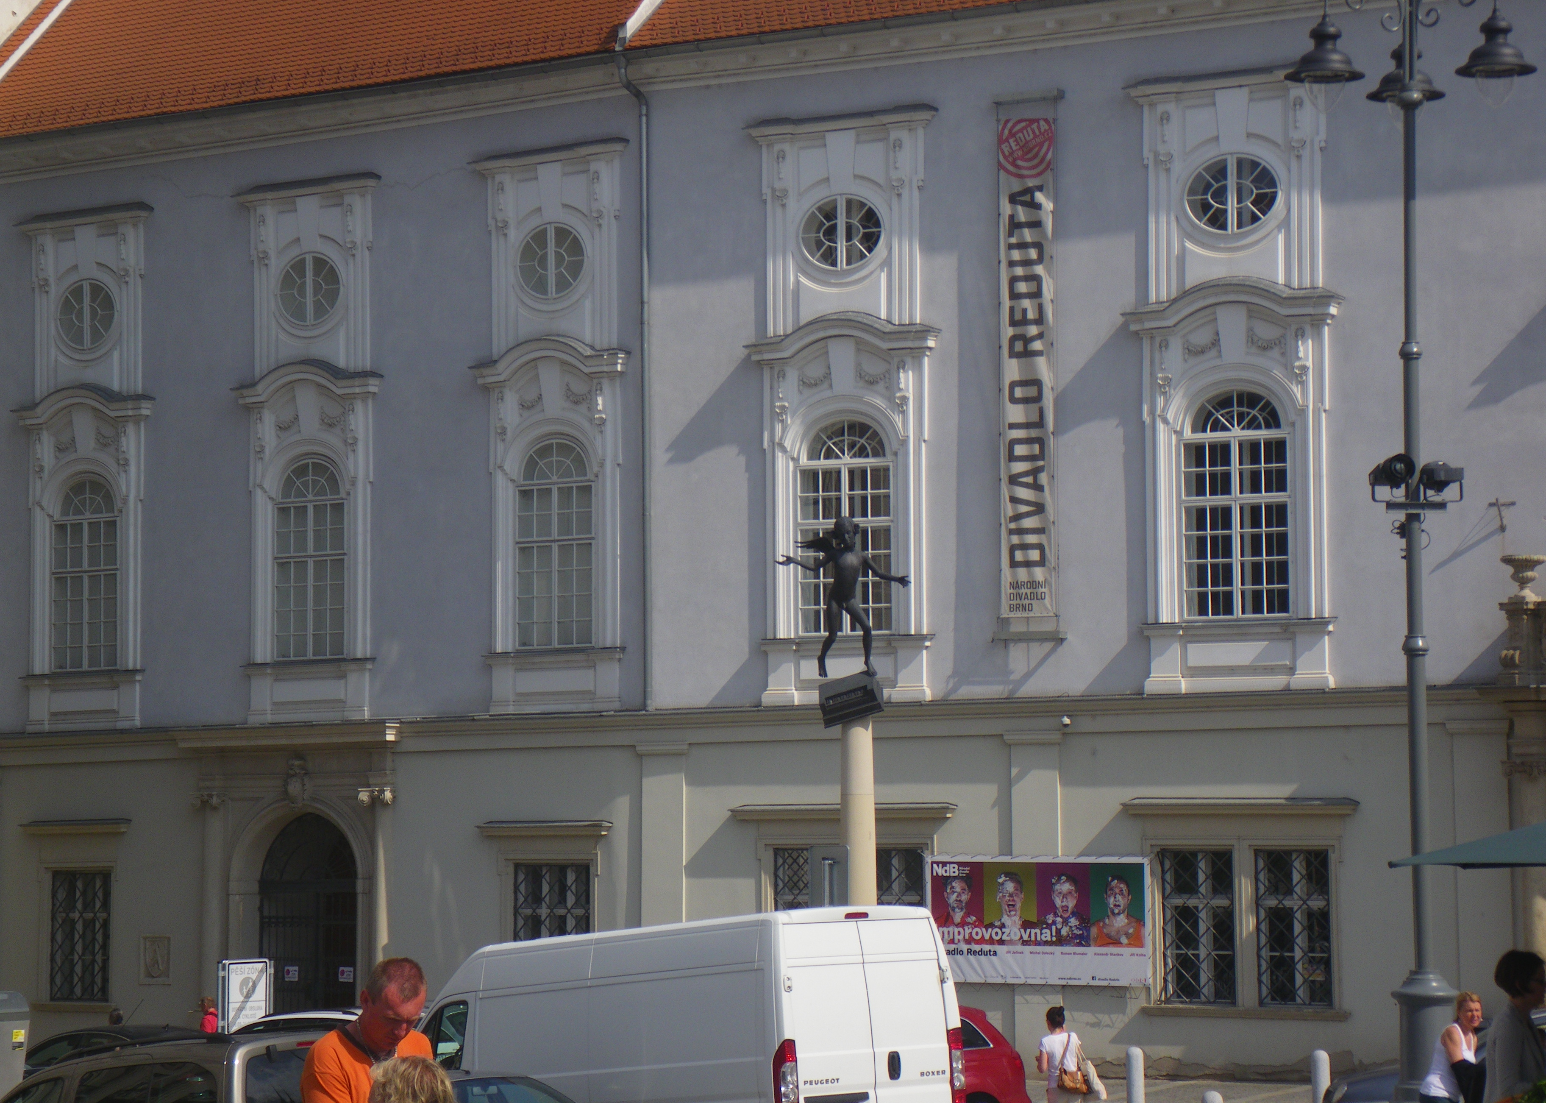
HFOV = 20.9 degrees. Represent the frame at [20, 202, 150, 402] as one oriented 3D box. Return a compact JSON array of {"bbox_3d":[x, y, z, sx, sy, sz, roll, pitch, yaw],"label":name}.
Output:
[{"bbox_3d":[-11.136,-4.017,67.920,2.517,3.009,0.400,-4,-5,35],"label":"frame"}]

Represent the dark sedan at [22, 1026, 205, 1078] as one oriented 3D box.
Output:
[{"bbox_3d":[-7.069,5.912,45.944,4.500,1.450,1.780,-4,-6,40],"label":"dark sedan"}]

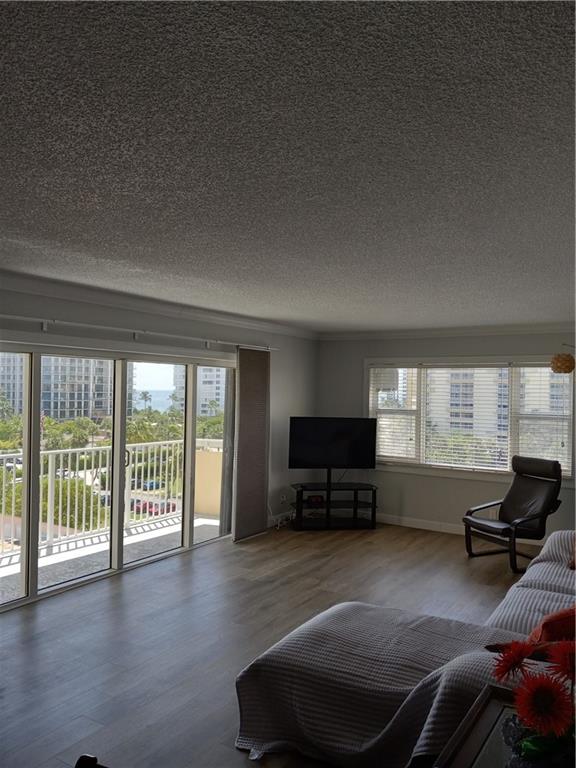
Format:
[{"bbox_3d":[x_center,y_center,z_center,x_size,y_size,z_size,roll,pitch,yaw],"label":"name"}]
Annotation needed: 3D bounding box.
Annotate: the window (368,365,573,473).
[{"bbox_3d":[2.082,0.388,7.199,2.435,1.219,0.100,0,-1,33],"label":"window"}]

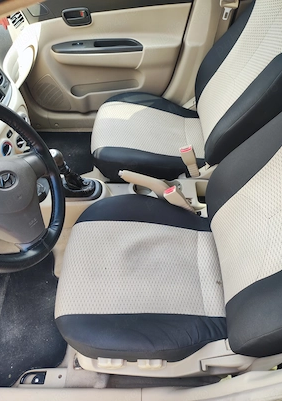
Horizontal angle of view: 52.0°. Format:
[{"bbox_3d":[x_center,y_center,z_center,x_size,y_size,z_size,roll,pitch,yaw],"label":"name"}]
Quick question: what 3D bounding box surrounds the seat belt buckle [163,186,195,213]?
[{"bbox_3d":[0.141,0.007,1.029,0.047,0.150,0.025,-24,44,26],"label":"seat belt buckle"}]

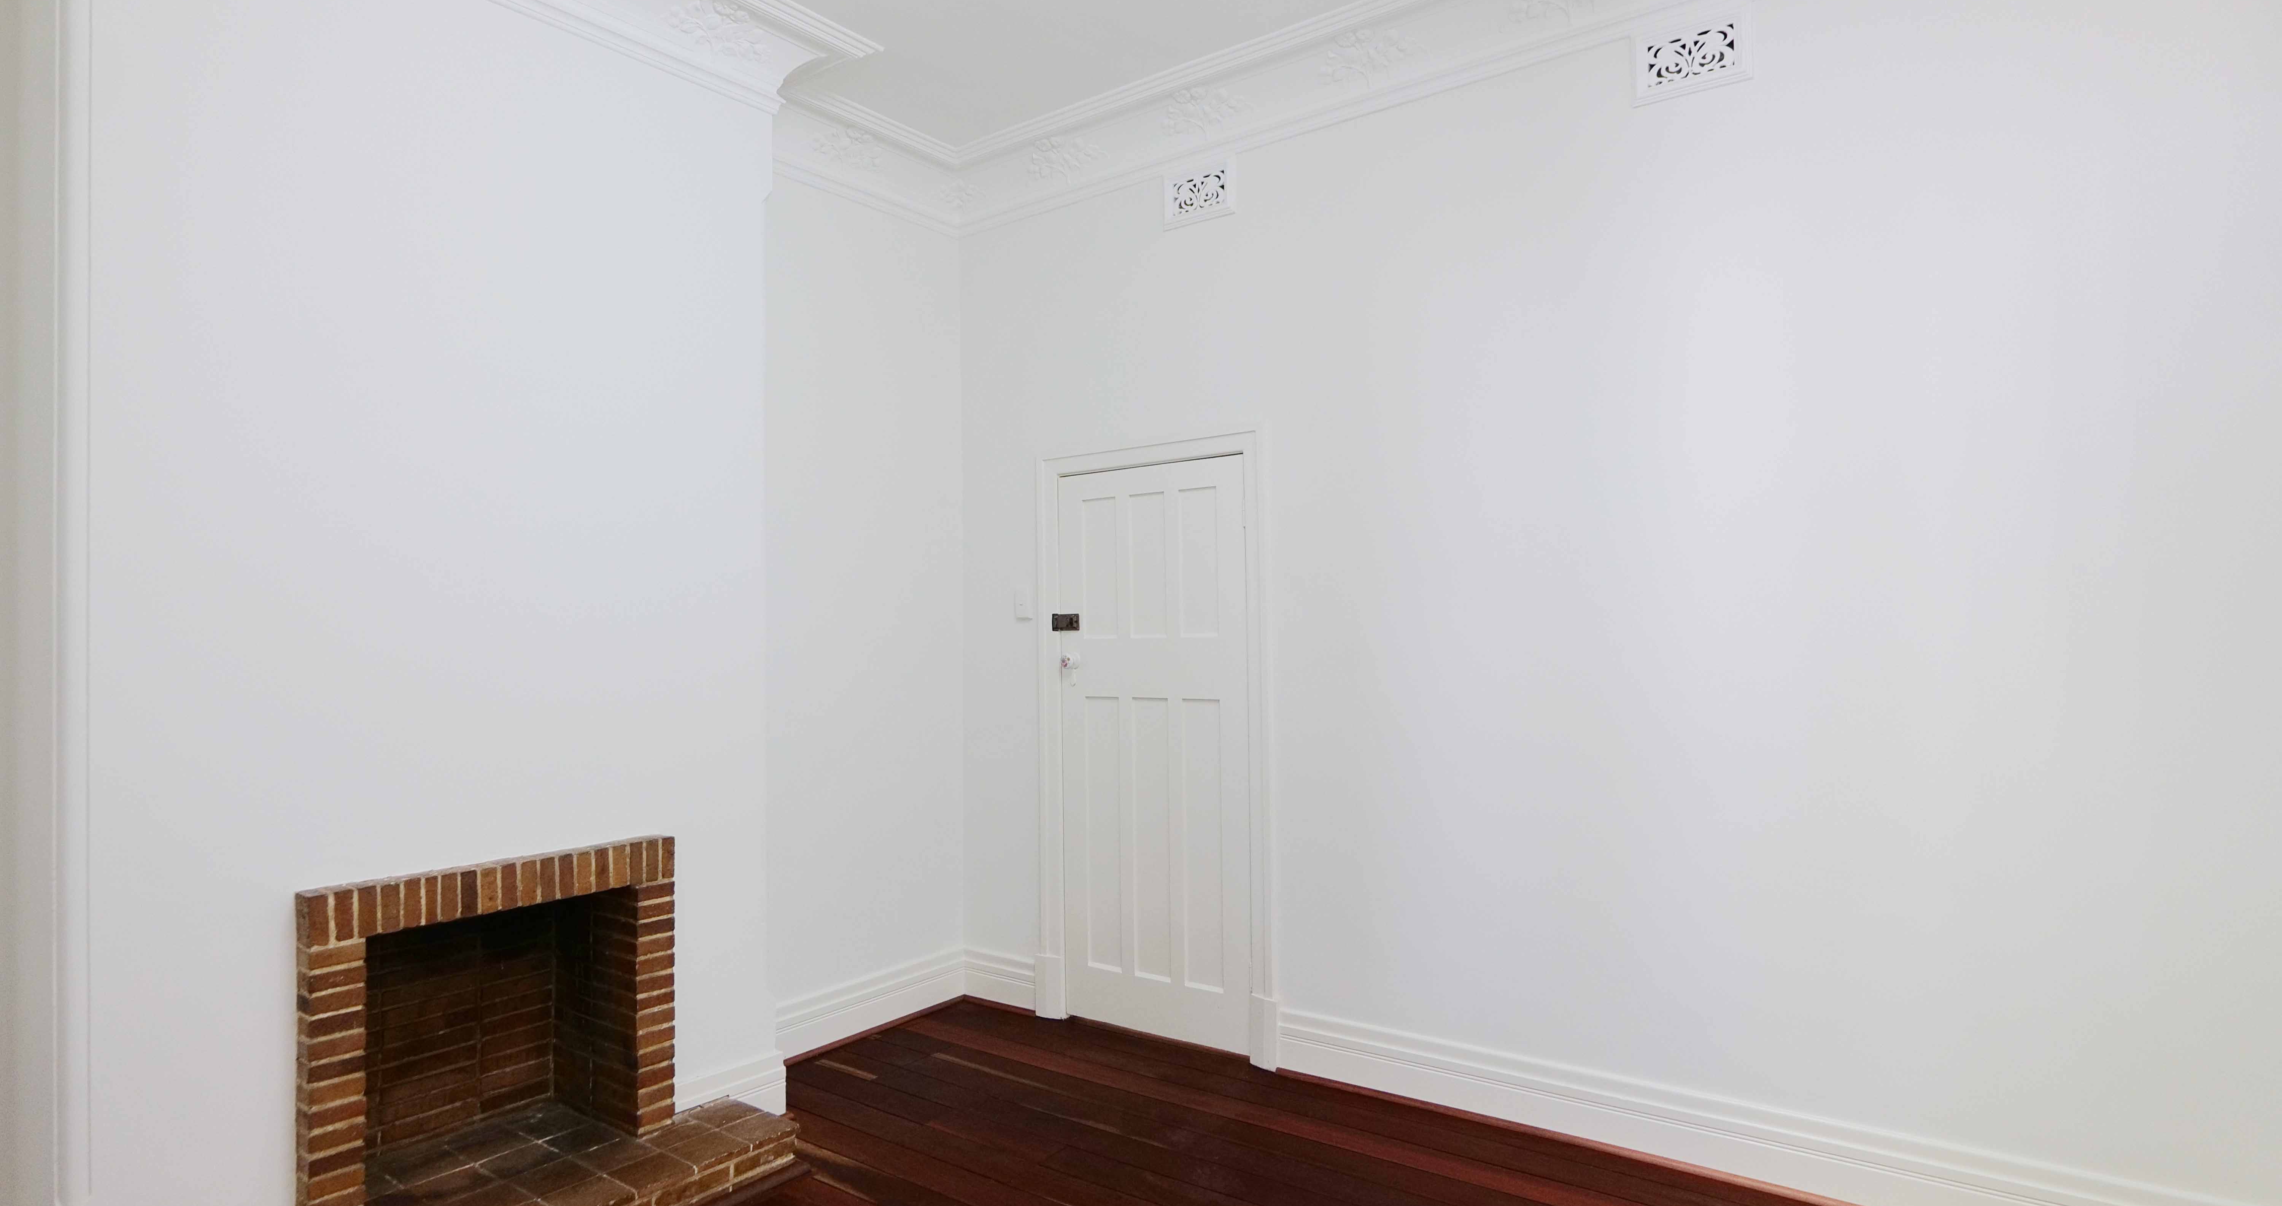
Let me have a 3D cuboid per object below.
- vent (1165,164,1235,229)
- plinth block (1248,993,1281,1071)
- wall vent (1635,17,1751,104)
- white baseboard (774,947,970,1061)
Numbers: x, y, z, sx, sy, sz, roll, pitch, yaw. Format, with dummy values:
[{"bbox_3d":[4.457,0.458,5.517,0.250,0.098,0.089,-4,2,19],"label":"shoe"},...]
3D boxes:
[{"bbox_3d":[0.193,-1.417,3.740,0.280,0.180,0.025,-2,-1,34],"label":"vent"},{"bbox_3d":[0.413,1.417,3.562,0.103,0.229,0.040,-2,-1,34],"label":"plinth block"},{"bbox_3d":[1.465,-1.454,2.867,0.280,0.180,0.025,-2,-1,34],"label":"wall vent"},{"bbox_3d":[-1.006,1.488,3.978,0.030,0.185,0.970,-2,-1,39],"label":"white baseboard"}]

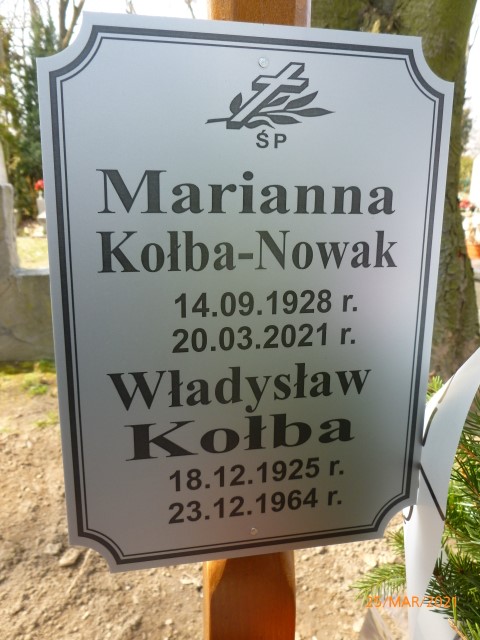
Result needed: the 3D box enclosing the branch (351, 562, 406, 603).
[{"bbox_3d":[0.138,0.254,0.500,0.061,0.034,0.040,0,12,0],"label":"branch"}]

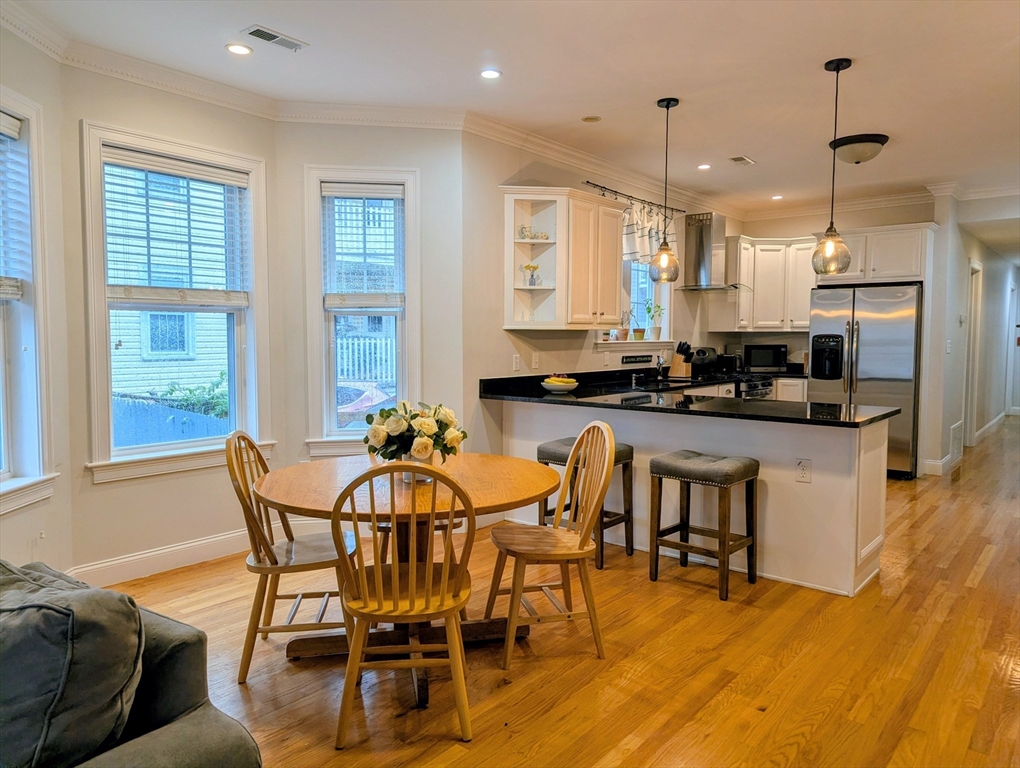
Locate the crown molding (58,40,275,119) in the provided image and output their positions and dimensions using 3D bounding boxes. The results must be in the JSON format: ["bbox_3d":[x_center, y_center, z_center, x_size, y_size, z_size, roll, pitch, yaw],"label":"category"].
[{"bbox_3d":[-1.766,-1.629,3.843,0.075,0.105,1.170,3,5,40],"label":"crown molding"}]

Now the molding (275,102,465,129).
[{"bbox_3d":[-0.854,-1.659,4.369,1.134,0.105,0.075,0,4,-9],"label":"molding"}]

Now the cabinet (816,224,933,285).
[{"bbox_3d":[3.611,-1.240,6.955,0.980,0.520,0.550,3,5,40],"label":"cabinet"}]

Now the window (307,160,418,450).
[{"bbox_3d":[-0.949,-0.461,4.583,0.740,1.850,0.120,0,4,-8],"label":"window"}]

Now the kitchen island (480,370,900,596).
[{"bbox_3d":[0.989,0.549,4.384,2.352,0.920,0.879,3,5,40],"label":"kitchen island"}]

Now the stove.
[{"bbox_3d":[2.149,0.389,7.088,0.680,0.925,0.760,3,5,40],"label":"stove"}]

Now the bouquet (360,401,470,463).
[{"bbox_3d":[-0.372,0.184,2.746,0.390,0.235,0.350,0,4,-8],"label":"bouquet"}]

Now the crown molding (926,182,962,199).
[{"bbox_3d":[4.084,-1.812,6.653,0.270,0.105,0.200,3,5,40],"label":"crown molding"}]

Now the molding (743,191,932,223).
[{"bbox_3d":[3.413,-1.859,7.529,1.890,0.105,0.090,3,5,40],"label":"molding"}]

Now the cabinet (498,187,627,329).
[{"bbox_3d":[0.426,-0.893,5.235,0.350,0.985,1.090,3,5,40],"label":"cabinet"}]

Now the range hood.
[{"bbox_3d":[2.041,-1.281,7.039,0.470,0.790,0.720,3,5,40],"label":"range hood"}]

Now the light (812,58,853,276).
[{"bbox_3d":[1.707,-1.123,3.716,0.190,1.098,0.190,3,5,40],"label":"light"}]

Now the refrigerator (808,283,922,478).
[{"bbox_3d":[3.524,-0.037,6.971,0.915,1.776,0.780,3,5,40],"label":"refrigerator"}]

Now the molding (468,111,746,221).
[{"bbox_3d":[1.204,-1.777,6.234,0.075,0.105,4.600,3,5,40],"label":"molding"}]

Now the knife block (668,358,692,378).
[{"bbox_3d":[1.610,-0.169,6.672,0.175,0.230,0.110,3,5,40],"label":"knife block"}]

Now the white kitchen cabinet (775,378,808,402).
[{"bbox_3d":[3.127,0.382,7.599,0.420,0.880,0.600,3,5,40],"label":"white kitchen cabinet"}]

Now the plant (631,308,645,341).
[{"bbox_3d":[1.176,-0.546,6.385,0.120,0.290,0.125,3,5,40],"label":"plant"}]

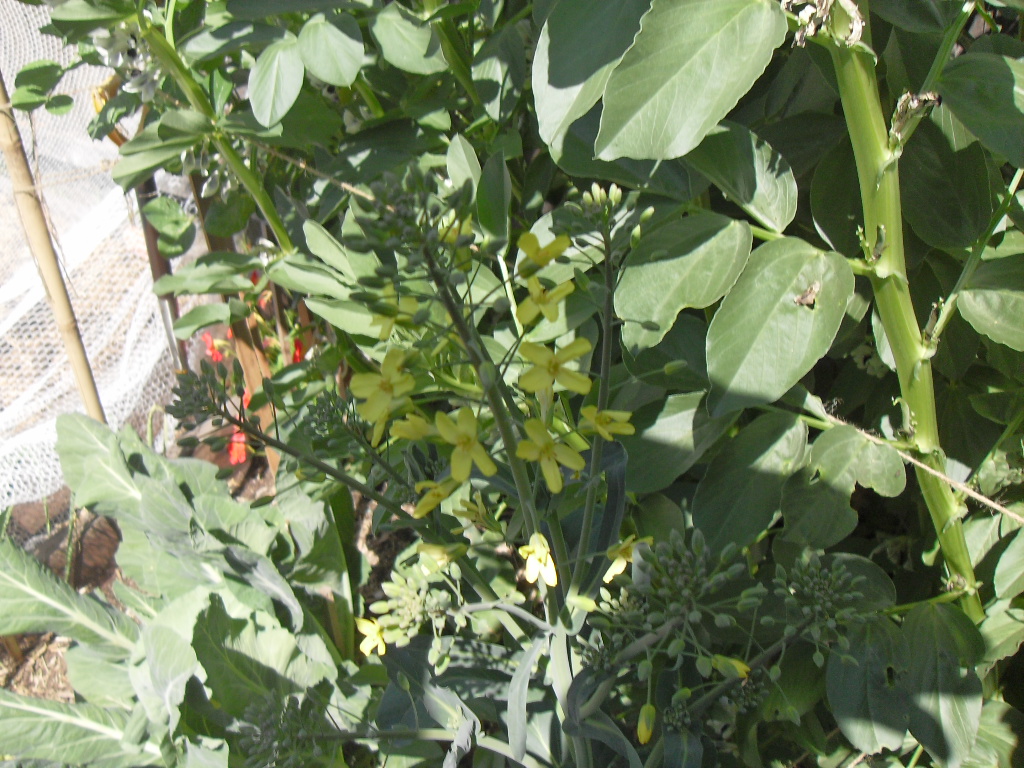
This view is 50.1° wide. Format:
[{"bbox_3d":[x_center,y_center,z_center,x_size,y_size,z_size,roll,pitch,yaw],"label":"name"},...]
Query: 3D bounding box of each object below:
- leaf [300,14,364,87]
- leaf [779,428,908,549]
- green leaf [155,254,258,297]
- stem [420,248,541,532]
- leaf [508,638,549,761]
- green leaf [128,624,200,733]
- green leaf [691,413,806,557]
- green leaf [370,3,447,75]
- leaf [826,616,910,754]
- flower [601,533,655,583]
[{"bbox_3d":[-0.092,-0.171,0.560,0.031,0.009,0.043,-19,65,-2],"label":"leaf"},{"bbox_3d":[0.151,0.047,0.500,0.050,0.067,0.016,37,9,7],"label":"leaf"},{"bbox_3d":[-0.184,-0.065,0.660,0.060,0.016,0.033,-22,46,-14],"label":"green leaf"},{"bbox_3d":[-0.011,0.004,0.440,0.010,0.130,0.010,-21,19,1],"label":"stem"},{"bbox_3d":[0.006,0.127,0.440,0.009,0.048,0.012,8,-9,19],"label":"leaf"},{"bbox_3d":[-0.189,0.162,0.600,0.039,0.020,0.059,-7,66,-20],"label":"green leaf"},{"bbox_3d":[0.102,0.043,0.470,0.039,0.013,0.074,38,77,22],"label":"green leaf"},{"bbox_3d":[-0.059,-0.196,0.620,0.039,0.015,0.062,-30,65,-11],"label":"green leaf"},{"bbox_3d":[0.166,0.141,0.510,0.040,0.012,0.068,-6,66,4],"label":"leaf"},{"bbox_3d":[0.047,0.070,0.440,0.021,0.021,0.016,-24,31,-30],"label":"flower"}]

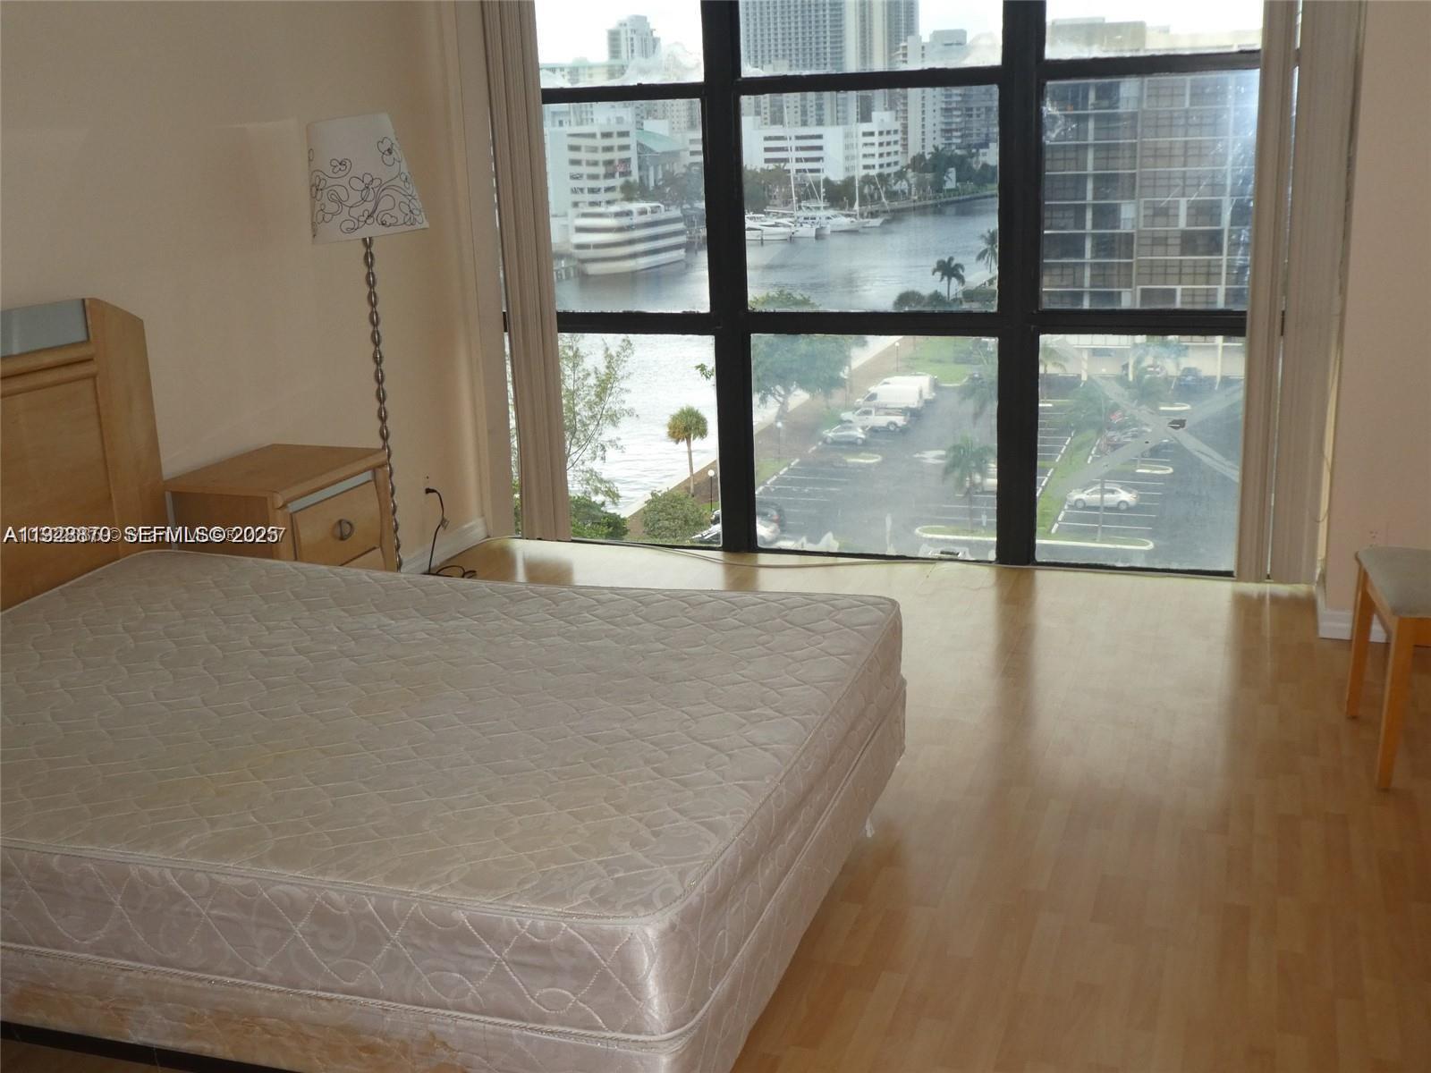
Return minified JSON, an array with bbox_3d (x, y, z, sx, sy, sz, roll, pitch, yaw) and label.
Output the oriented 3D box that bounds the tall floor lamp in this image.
[{"bbox_3d":[-1.043,-0.475,4.548,0.350,1.650,0.350,3,16,18],"label":"tall floor lamp"}]

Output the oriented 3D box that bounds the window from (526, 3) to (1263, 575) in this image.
[{"bbox_3d":[0.528,-1.023,5.149,2.900,2.270,0.110,3,16,18],"label":"window"}]

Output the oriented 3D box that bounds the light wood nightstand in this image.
[{"bbox_3d":[-1.246,0.127,4.238,0.430,0.670,0.570,3,16,18],"label":"light wood nightstand"}]

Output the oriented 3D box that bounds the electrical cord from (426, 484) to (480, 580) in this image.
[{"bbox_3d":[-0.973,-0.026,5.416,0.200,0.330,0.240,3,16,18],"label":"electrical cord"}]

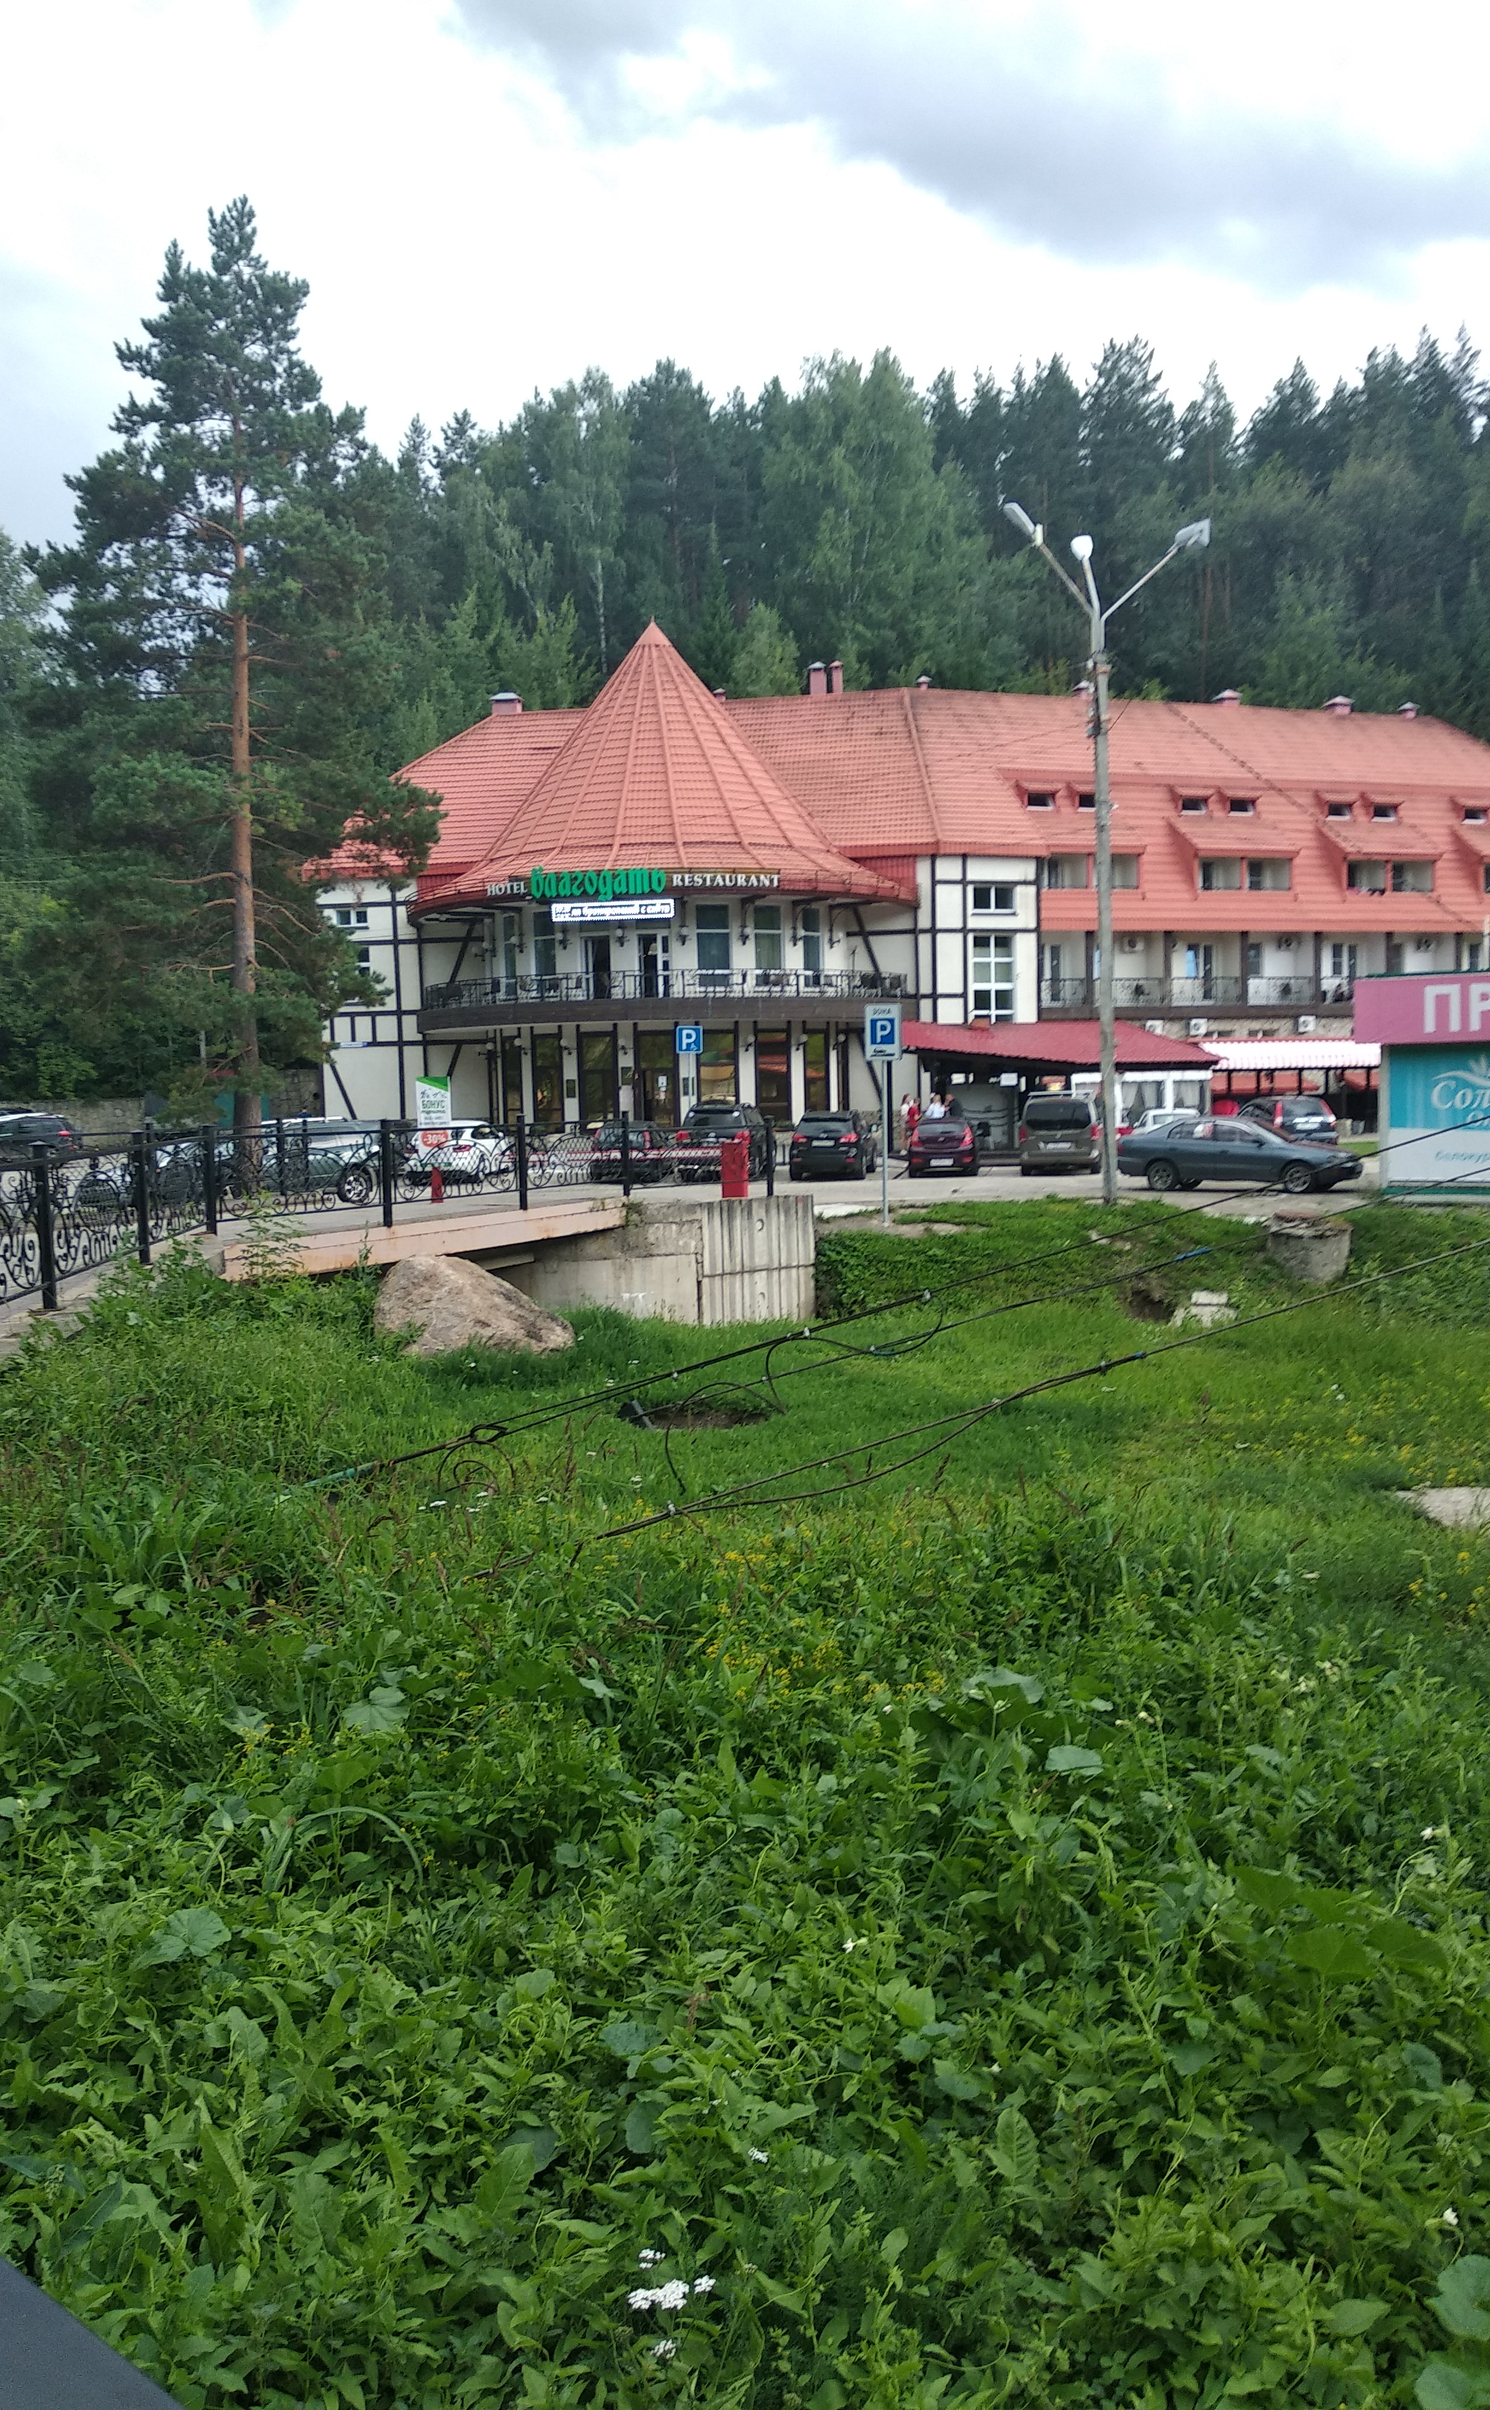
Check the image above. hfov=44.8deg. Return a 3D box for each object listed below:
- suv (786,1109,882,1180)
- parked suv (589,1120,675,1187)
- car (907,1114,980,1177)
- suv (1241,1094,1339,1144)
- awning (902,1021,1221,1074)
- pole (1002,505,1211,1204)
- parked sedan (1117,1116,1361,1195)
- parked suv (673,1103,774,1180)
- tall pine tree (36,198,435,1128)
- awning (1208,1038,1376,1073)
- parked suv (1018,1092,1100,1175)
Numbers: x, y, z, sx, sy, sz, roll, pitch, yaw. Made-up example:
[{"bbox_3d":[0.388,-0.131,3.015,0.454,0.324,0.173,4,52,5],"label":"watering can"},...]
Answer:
[{"bbox_3d":[2.346,-1.544,46.548,1.890,1.740,4.680,-1,3,9],"label":"suv"},{"bbox_3d":[-2.878,-1.410,46.952,1.730,1.600,4.200,-1,3,7],"label":"parked suv"},{"bbox_3d":[5.081,-1.503,45.756,1.700,1.470,4.350,-1,3,9],"label":"car"},{"bbox_3d":[16.182,-2.366,53.750,1.820,1.680,4.500,-1,3,0],"label":"suv"},{"bbox_3d":[8.885,-4.456,51.000,8.300,1.450,4.700,-2,3,-6],"label":"awning"},{"bbox_3d":[6.268,-5.810,30.957,3.400,11.500,2.100,-1,3,0],"label":"pole"},{"bbox_3d":[9.223,-0.955,33.858,4.500,1.410,1.700,1,4,32],"label":"parked sedan"},{"bbox_3d":[-0.527,-1.631,46.243,1.950,1.920,4.900,-1,3,8],"label":"parked suv"},{"bbox_3d":[-10.663,-10.343,37.885,8.300,20.600,8.000,-1,3,0],"label":"tall pine tree"},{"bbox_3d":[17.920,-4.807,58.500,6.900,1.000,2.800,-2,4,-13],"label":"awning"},{"bbox_3d":[7.876,-1.784,45.141,1.920,1.980,4.950,-1,3,11],"label":"parked suv"}]

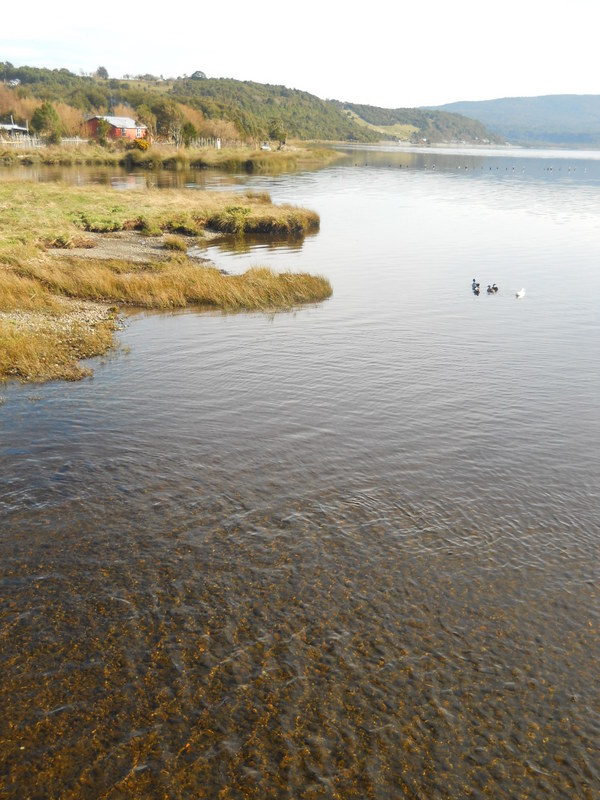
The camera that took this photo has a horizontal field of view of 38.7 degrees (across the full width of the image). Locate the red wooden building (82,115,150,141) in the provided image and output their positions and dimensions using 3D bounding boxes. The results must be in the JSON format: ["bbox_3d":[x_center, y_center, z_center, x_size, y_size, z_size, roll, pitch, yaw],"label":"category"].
[{"bbox_3d":[-31.566,-46.455,146.610,7.137,3.946,8.735,9,19,25],"label":"red wooden building"}]

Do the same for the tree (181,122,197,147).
[{"bbox_3d":[-18.040,-43.247,139.332,2.435,3.645,2.435,-1,17,-7],"label":"tree"}]

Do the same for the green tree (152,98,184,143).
[{"bbox_3d":[-22.689,-48.111,147.714,5.227,7.130,5.227,-1,17,-8],"label":"green tree"}]

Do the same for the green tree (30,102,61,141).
[{"bbox_3d":[-40.254,-43.941,135.472,4.055,6.204,4.055,-3,18,-16],"label":"green tree"}]

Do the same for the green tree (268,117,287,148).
[{"bbox_3d":[-3.856,-46.083,147.941,2.919,4.840,2.919,1,17,-2],"label":"green tree"}]

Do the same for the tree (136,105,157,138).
[{"bbox_3d":[-26.246,-47.423,146.281,3.176,5.715,3.176,-2,17,-10],"label":"tree"}]

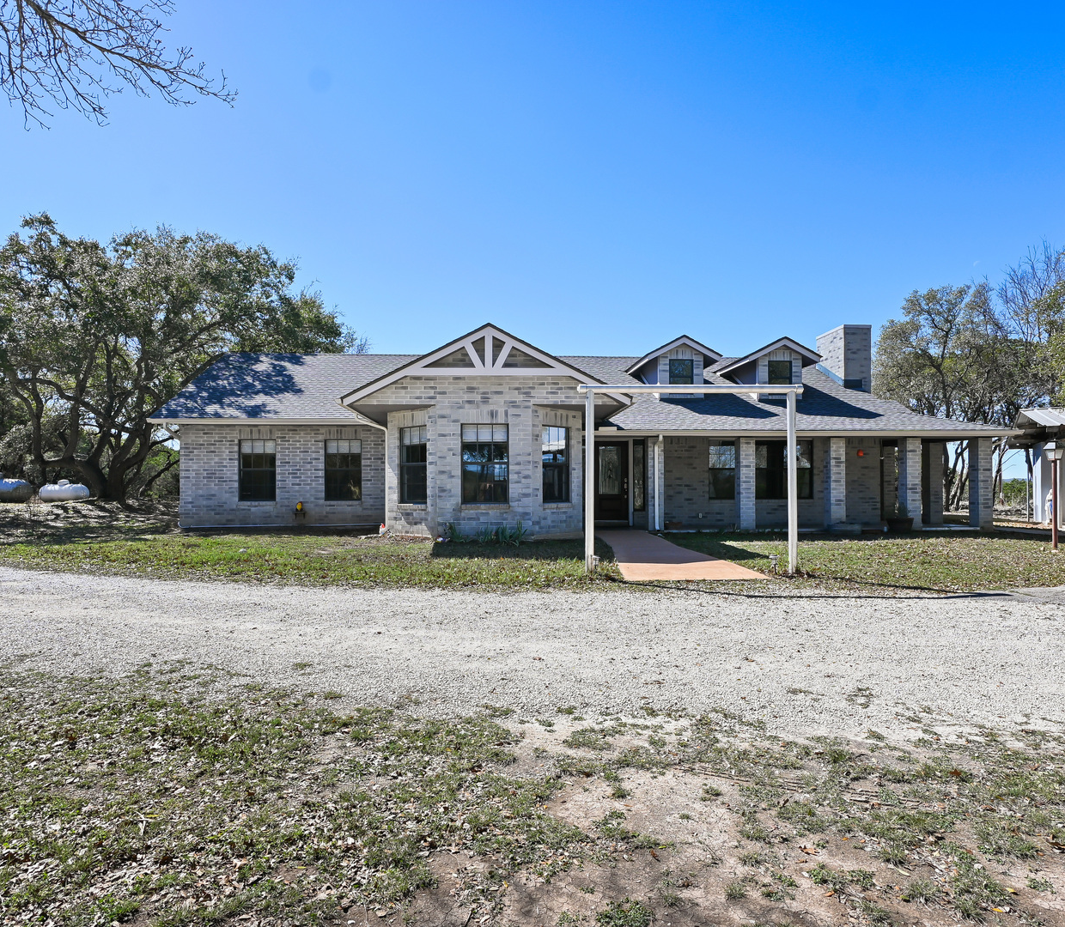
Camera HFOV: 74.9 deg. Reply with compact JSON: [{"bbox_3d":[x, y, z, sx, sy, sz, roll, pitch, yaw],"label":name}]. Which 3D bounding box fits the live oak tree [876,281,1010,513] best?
[{"bbox_3d":[14.600,-2.440,25.000,4.800,8.100,4.900,0,-1,30],"label":"live oak tree"}]

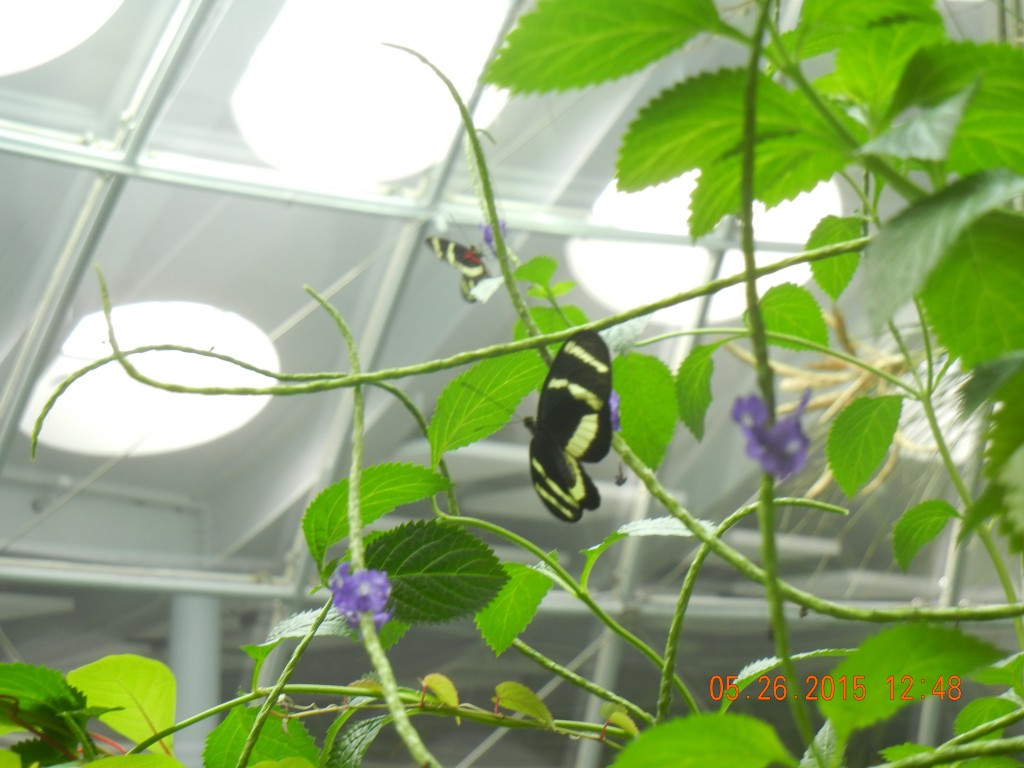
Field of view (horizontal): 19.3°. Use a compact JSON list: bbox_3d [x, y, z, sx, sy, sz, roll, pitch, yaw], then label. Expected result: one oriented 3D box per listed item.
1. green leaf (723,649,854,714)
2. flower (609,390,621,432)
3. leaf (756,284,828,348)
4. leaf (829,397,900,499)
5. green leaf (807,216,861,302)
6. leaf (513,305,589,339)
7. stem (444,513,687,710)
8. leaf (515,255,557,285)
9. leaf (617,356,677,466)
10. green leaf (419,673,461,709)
[{"bbox_3d":[0.103,0.110,1.120,0.051,0.024,0.028,-3,-13,6],"label":"green leaf"},{"bbox_3d":[0.034,0.010,1.100,0.013,0.015,0.013,7,-15,-30],"label":"flower"},{"bbox_3d":[0.106,-0.026,1.160,0.032,0.026,0.018,-3,-13,6],"label":"leaf"},{"bbox_3d":[0.134,0.024,1.150,0.025,0.043,0.012,27,-9,-5],"label":"leaf"},{"bbox_3d":[0.125,-0.049,1.170,0.022,0.033,0.012,6,-12,-6],"label":"green leaf"},{"bbox_3d":[0.015,-0.022,1.190,0.031,0.021,0.015,-2,-20,0],"label":"leaf"},{"bbox_3d":[0.022,0.083,1.130,0.119,0.017,0.020,37,0,0],"label":"stem"},{"bbox_3d":[0.010,-0.044,1.190,0.017,0.013,0.012,-2,-20,0],"label":"leaf"},{"bbox_3d":[0.050,0.010,1.170,0.029,0.046,0.014,-2,-20,0],"label":"leaf"},{"bbox_3d":[-0.027,0.116,1.140,0.015,0.014,0.010,-2,-20,0],"label":"green leaf"}]

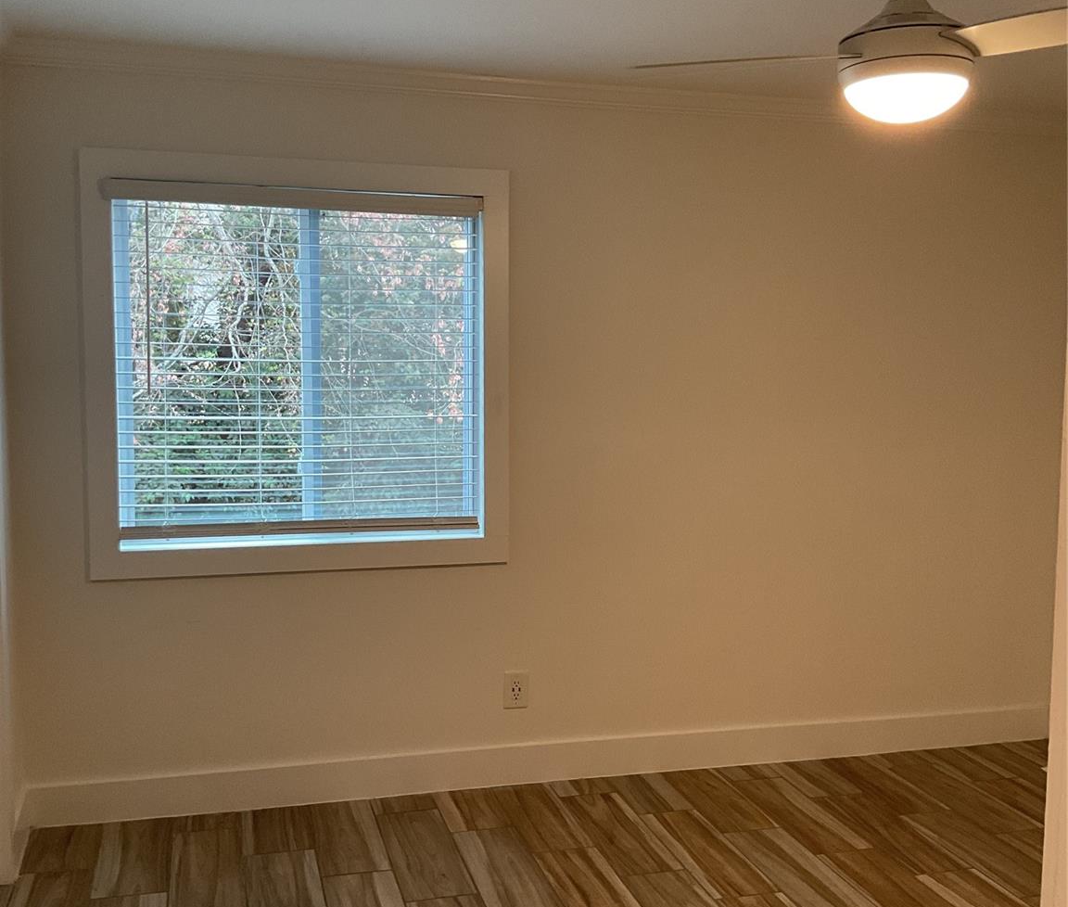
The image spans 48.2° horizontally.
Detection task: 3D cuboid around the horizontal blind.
[{"bbox_3d":[-0.743,-0.287,3.830,1.159,1.110,0.070,-1,5,-15],"label":"horizontal blind"}]

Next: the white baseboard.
[{"bbox_3d":[0.251,1.076,4.210,3.781,0.135,0.018,-1,5,-15],"label":"white baseboard"}]

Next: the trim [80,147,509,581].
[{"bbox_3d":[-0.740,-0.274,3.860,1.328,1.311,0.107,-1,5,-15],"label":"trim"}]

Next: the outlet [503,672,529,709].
[{"bbox_3d":[-0.061,0.816,4.103,0.083,0.123,0.009,-1,5,-15],"label":"outlet"}]

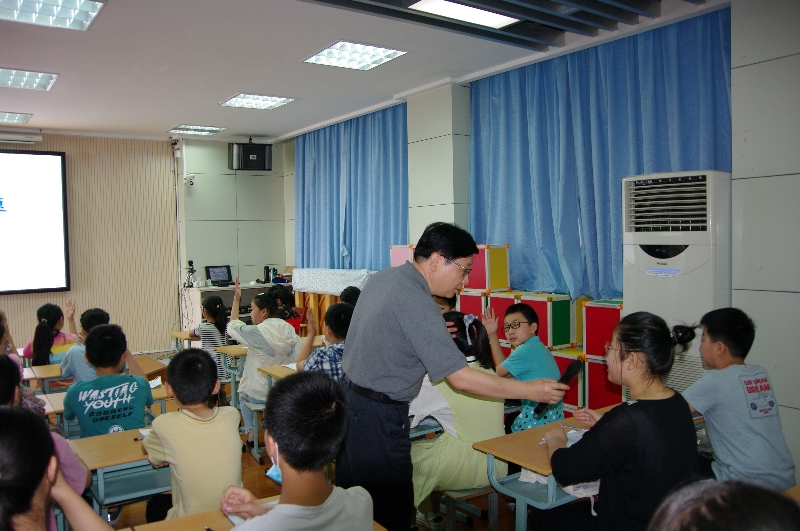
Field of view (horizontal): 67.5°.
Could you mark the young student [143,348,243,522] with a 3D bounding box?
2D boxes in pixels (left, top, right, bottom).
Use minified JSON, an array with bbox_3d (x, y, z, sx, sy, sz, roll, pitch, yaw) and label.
[{"bbox_3d":[-0.769,0.883,2.298,0.450,1.178,0.650,-3,4,-28],"label":"young student"}]

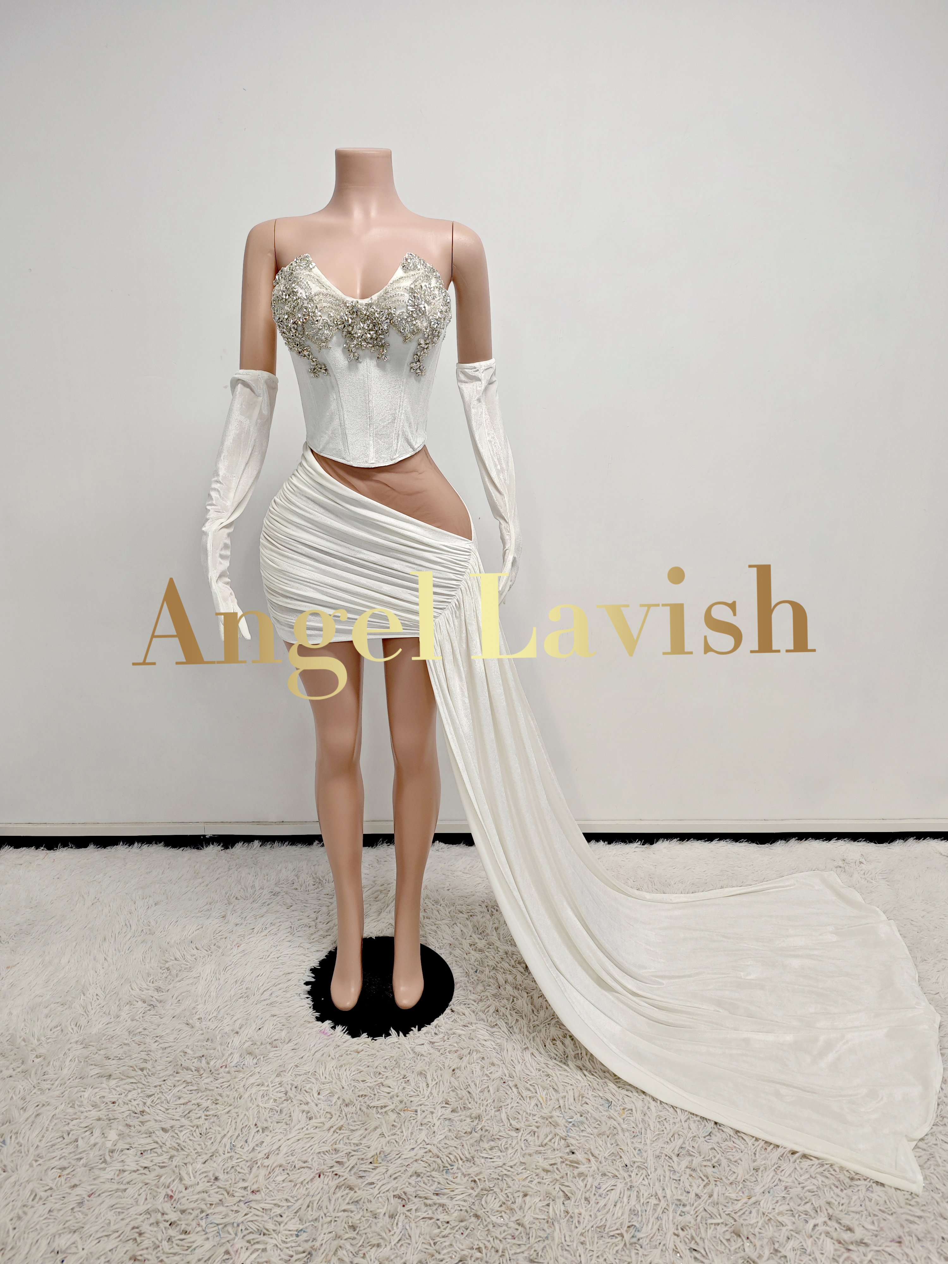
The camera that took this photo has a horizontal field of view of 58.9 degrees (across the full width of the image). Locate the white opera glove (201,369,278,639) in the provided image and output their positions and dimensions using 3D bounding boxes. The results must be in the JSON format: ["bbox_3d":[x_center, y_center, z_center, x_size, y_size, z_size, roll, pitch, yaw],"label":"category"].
[{"bbox_3d":[-0.390,-0.204,1.391,0.145,0.445,0.160,-1,18,-6],"label":"white opera glove"}]

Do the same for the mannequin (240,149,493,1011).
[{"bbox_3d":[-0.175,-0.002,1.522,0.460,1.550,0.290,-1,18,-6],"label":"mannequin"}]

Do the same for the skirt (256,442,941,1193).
[{"bbox_3d":[0.307,0.225,1.532,1.350,1.110,0.840,-1,18,-6],"label":"skirt"}]

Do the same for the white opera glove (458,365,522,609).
[{"bbox_3d":[0.025,-0.254,1.496,0.125,0.440,0.140,-1,18,-6],"label":"white opera glove"}]

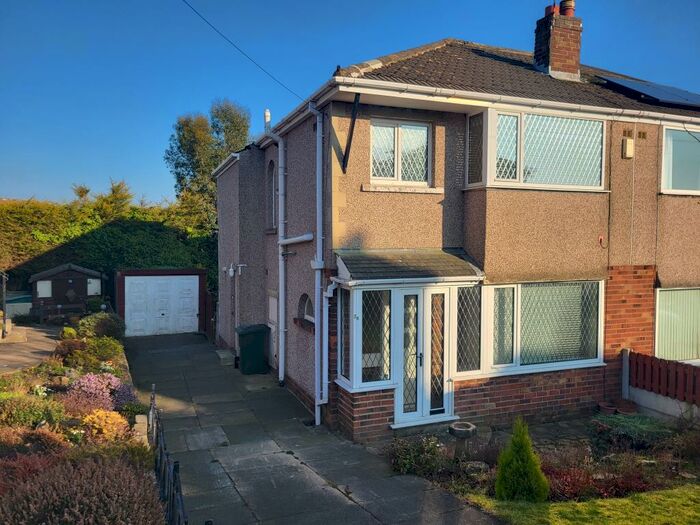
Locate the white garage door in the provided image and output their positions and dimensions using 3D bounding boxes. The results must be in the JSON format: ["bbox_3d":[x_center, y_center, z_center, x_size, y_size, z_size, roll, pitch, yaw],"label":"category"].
[{"bbox_3d":[-6.167,1.414,17.339,2.300,1.962,0.100,-1,3,-21],"label":"white garage door"}]

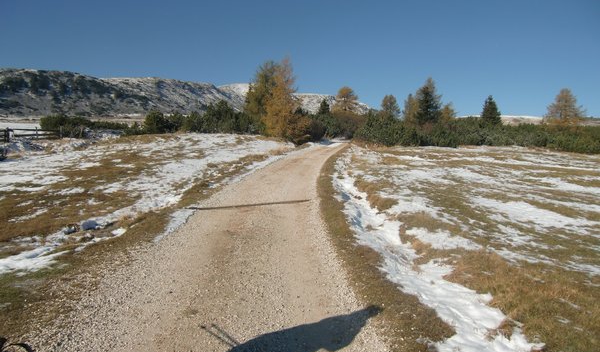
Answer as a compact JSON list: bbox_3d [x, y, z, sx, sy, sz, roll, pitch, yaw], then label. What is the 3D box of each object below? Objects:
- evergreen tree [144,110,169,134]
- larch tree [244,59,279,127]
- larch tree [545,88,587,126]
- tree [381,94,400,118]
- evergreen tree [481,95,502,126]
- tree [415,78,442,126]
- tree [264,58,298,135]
[{"bbox_3d":[-16.077,-6.073,46.606,2.690,2.720,2.690,0,7,0],"label":"evergreen tree"},{"bbox_3d":[-2.810,-6.040,32.000,3.000,5.850,3.000,0,8,0],"label":"larch tree"},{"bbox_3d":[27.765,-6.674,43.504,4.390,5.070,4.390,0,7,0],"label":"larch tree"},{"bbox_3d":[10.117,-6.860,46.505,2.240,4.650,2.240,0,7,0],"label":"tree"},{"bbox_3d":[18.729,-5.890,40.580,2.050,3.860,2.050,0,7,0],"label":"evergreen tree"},{"bbox_3d":[12.858,-6.851,41.465,2.890,5.810,2.890,0,7,0],"label":"tree"},{"bbox_3d":[-1.846,-7.291,39.392,3.410,7.650,3.410,0,7,0],"label":"tree"}]

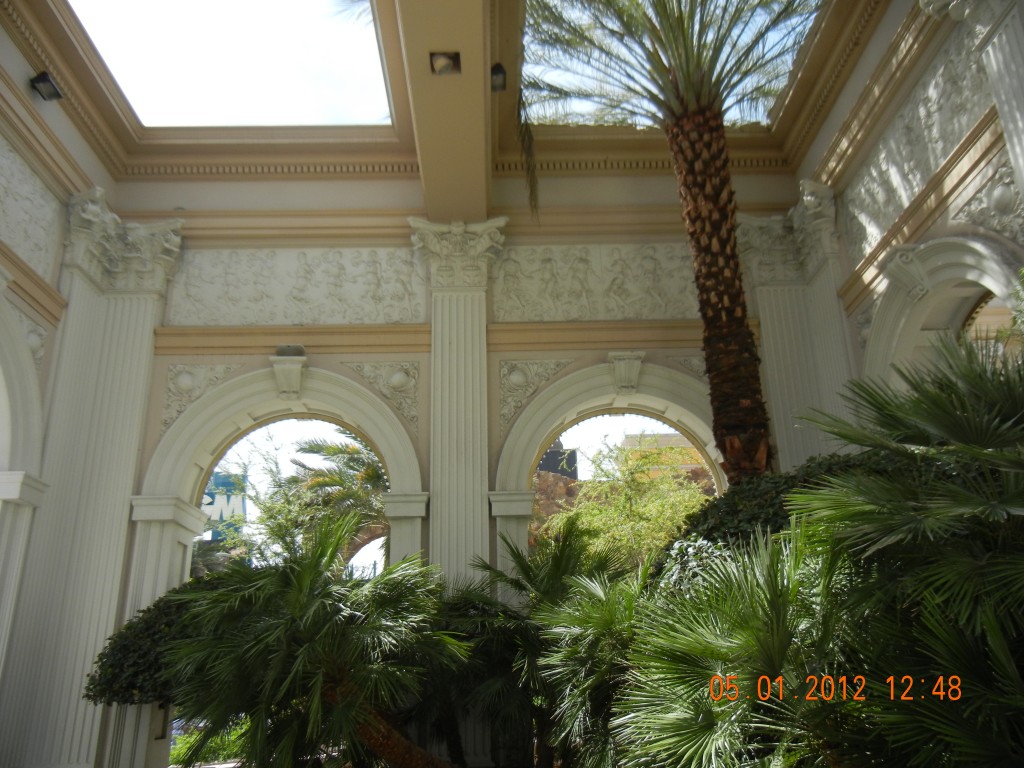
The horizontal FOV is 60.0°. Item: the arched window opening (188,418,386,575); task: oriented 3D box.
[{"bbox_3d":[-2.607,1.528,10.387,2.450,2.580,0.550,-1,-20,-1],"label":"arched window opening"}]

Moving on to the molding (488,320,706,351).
[{"bbox_3d":[1.350,-0.600,10.866,3.290,0.365,0.200,-1,-20,-1],"label":"molding"}]

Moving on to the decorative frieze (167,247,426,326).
[{"bbox_3d":[-2.656,-1.227,11.079,3.172,1.056,0.120,-1,-20,-1],"label":"decorative frieze"}]

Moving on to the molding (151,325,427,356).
[{"bbox_3d":[-2.672,-0.544,10.806,3.355,0.361,0.200,-1,-20,-1],"label":"molding"}]

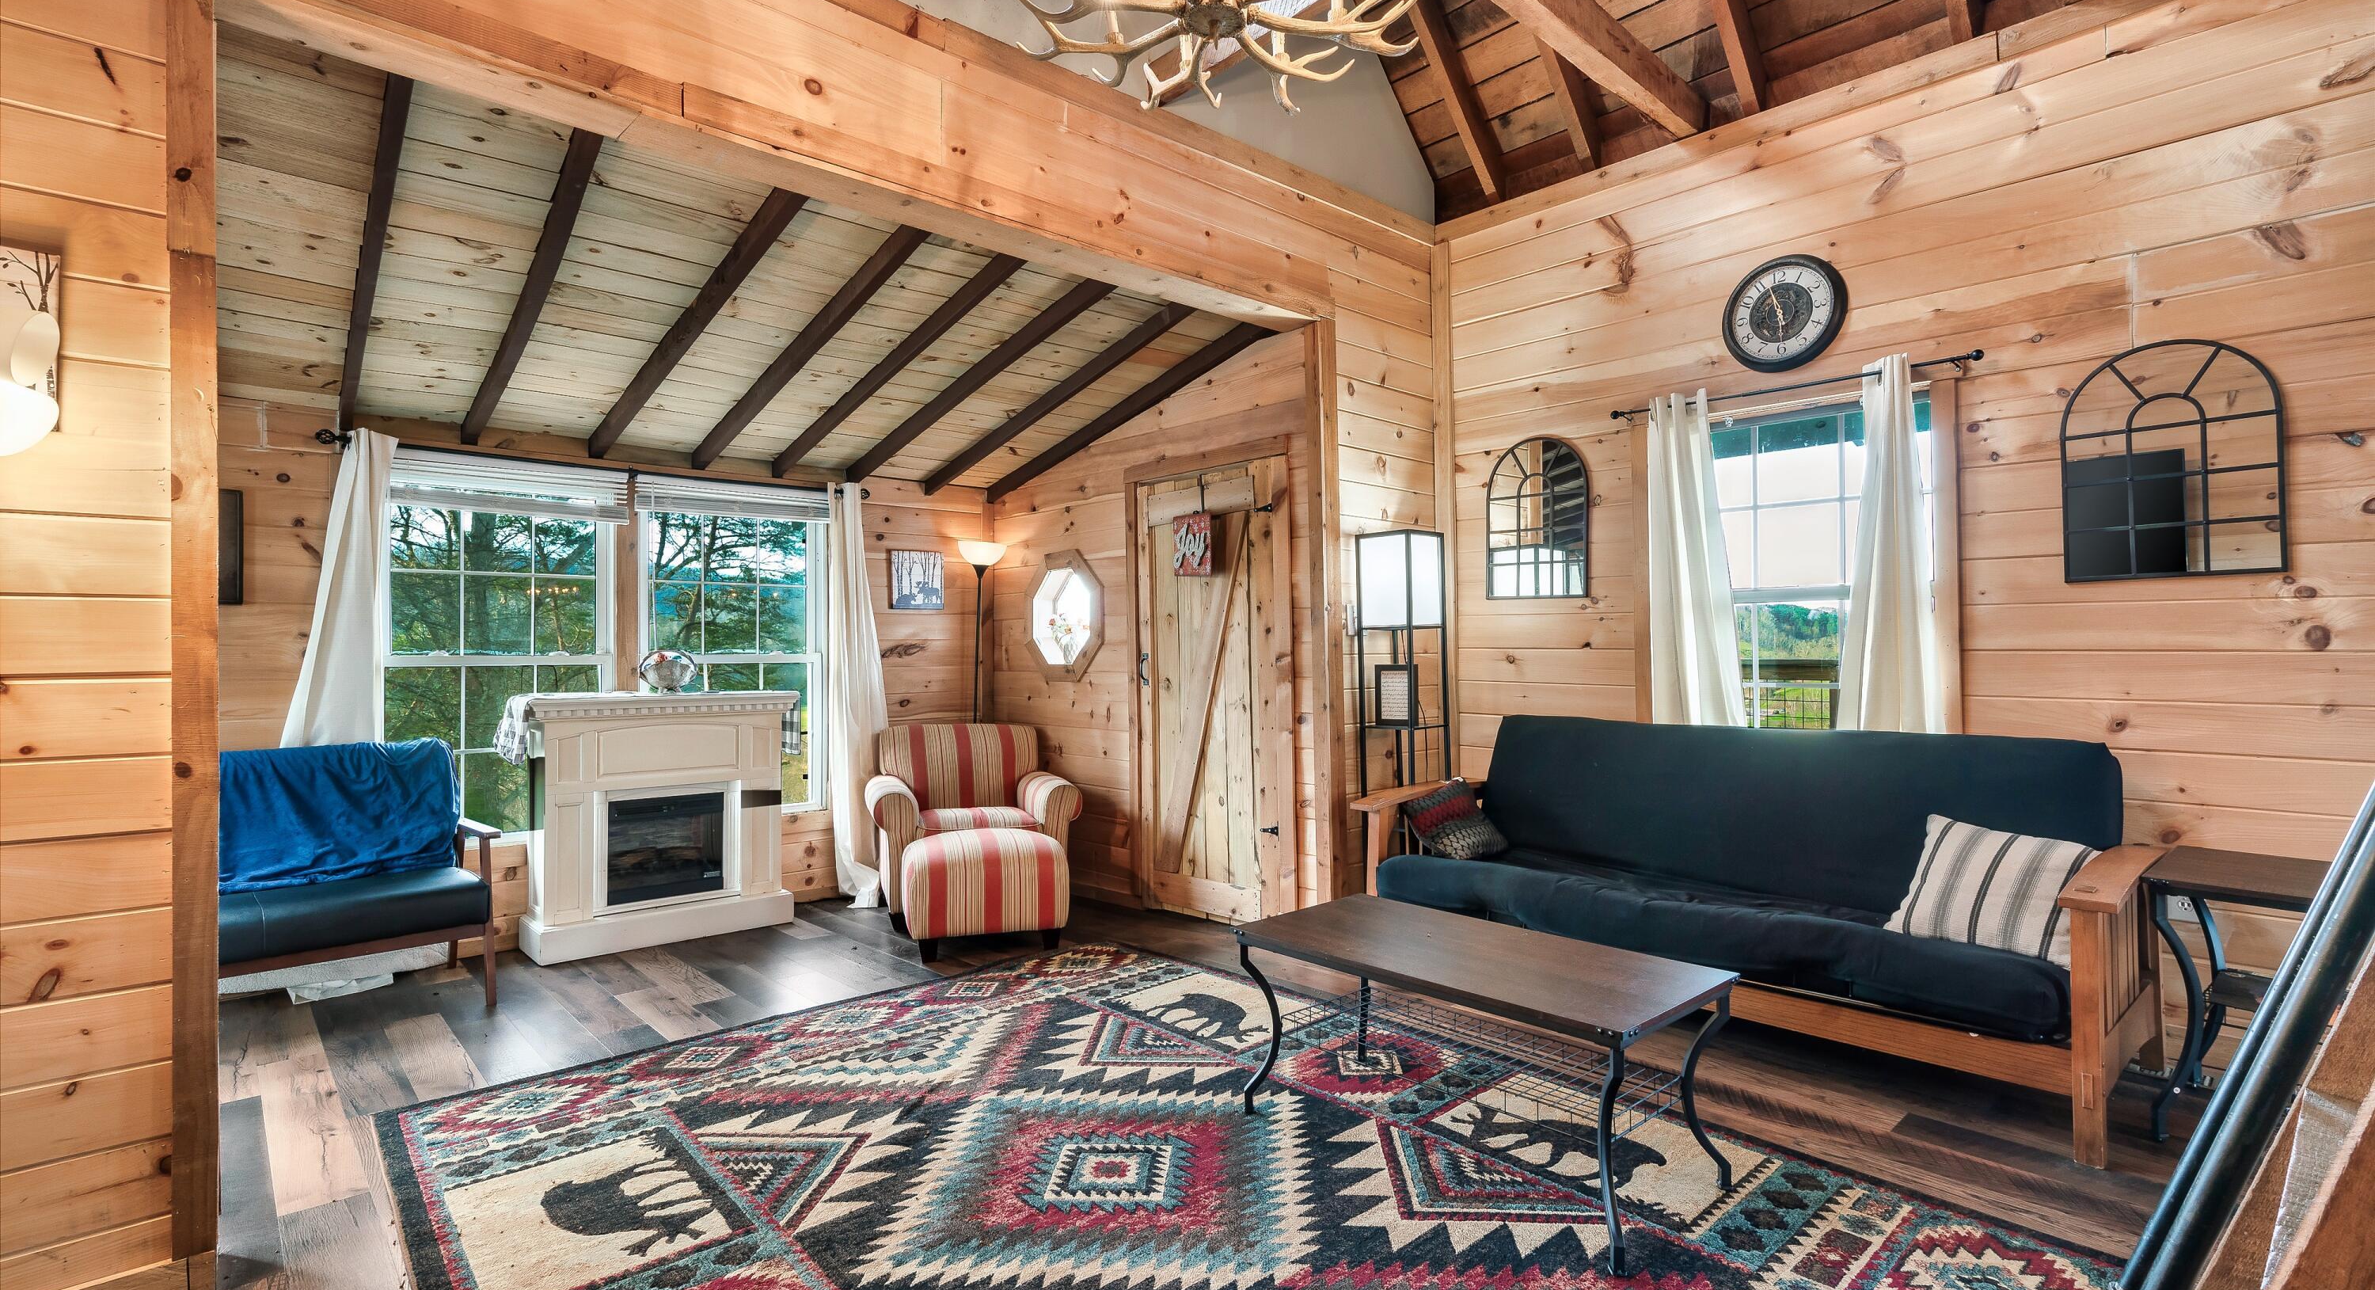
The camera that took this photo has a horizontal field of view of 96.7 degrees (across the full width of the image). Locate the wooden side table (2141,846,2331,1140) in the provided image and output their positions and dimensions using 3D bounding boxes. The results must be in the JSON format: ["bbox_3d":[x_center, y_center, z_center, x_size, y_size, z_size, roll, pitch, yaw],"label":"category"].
[{"bbox_3d":[2.698,0.870,2.519,0.587,0.638,0.565,0,0,-43],"label":"wooden side table"}]

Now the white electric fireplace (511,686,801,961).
[{"bbox_3d":[-2.187,0.713,4.413,1.026,1.006,0.357,0,0,-42],"label":"white electric fireplace"}]

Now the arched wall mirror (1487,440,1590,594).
[{"bbox_3d":[1.413,-0.517,4.312,0.030,0.657,0.455,0,0,-42],"label":"arched wall mirror"}]

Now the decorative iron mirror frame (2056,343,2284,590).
[{"bbox_3d":[2.713,-0.510,2.921,0.030,0.650,0.455,0,0,-43],"label":"decorative iron mirror frame"}]

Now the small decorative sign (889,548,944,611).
[{"bbox_3d":[-1.365,-0.331,5.380,0.299,0.297,0.030,0,0,-42],"label":"small decorative sign"}]

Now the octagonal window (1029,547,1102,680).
[{"bbox_3d":[-0.587,-0.150,5.347,0.090,0.663,0.640,0,0,-43],"label":"octagonal window"}]

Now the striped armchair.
[{"bbox_3d":[-1.050,0.801,5.025,0.920,0.850,0.850,0,0,-20],"label":"striped armchair"}]

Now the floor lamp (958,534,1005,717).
[{"bbox_3d":[-1.128,0.331,5.648,0.260,1.800,0.260,0,0,-43],"label":"floor lamp"}]

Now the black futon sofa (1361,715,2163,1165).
[{"bbox_3d":[1.652,0.737,3.414,0.881,0.914,2.149,0,0,-42],"label":"black futon sofa"}]

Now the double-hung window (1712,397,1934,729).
[{"bbox_3d":[2.085,-0.171,3.639,0.090,1.260,0.880,0,0,-43],"label":"double-hung window"}]

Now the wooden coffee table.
[{"bbox_3d":[0.670,0.966,2.532,0.541,0.471,1.027,0,0,-43],"label":"wooden coffee table"}]

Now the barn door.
[{"bbox_3d":[0.100,0.226,4.489,0.060,1.934,0.934,0,0,-42],"label":"barn door"}]

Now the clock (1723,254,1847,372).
[{"bbox_3d":[2.035,-1.134,3.608,0.060,0.386,0.389,0,0,-42],"label":"clock"}]

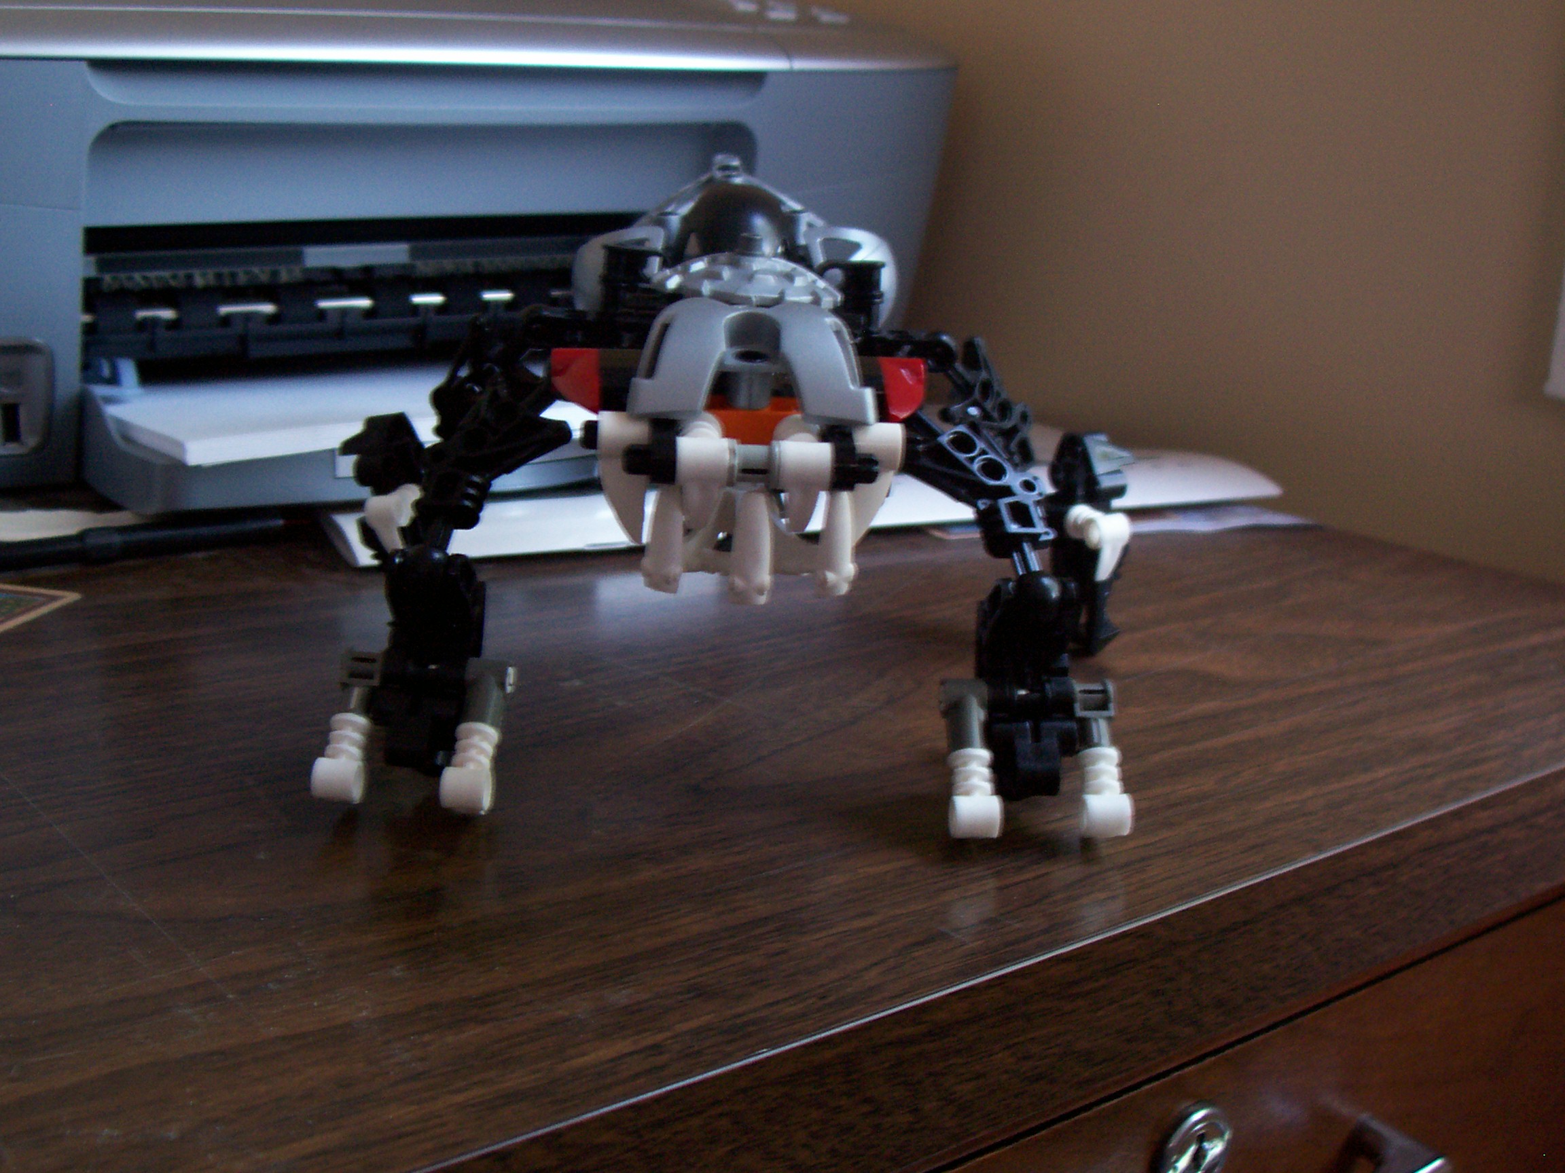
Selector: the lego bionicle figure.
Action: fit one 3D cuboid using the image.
[{"bbox_3d":[-0.009,-0.024,0.381,0.196,0.121,0.190,1,15,-2],"label":"lego bionicle figure"}]

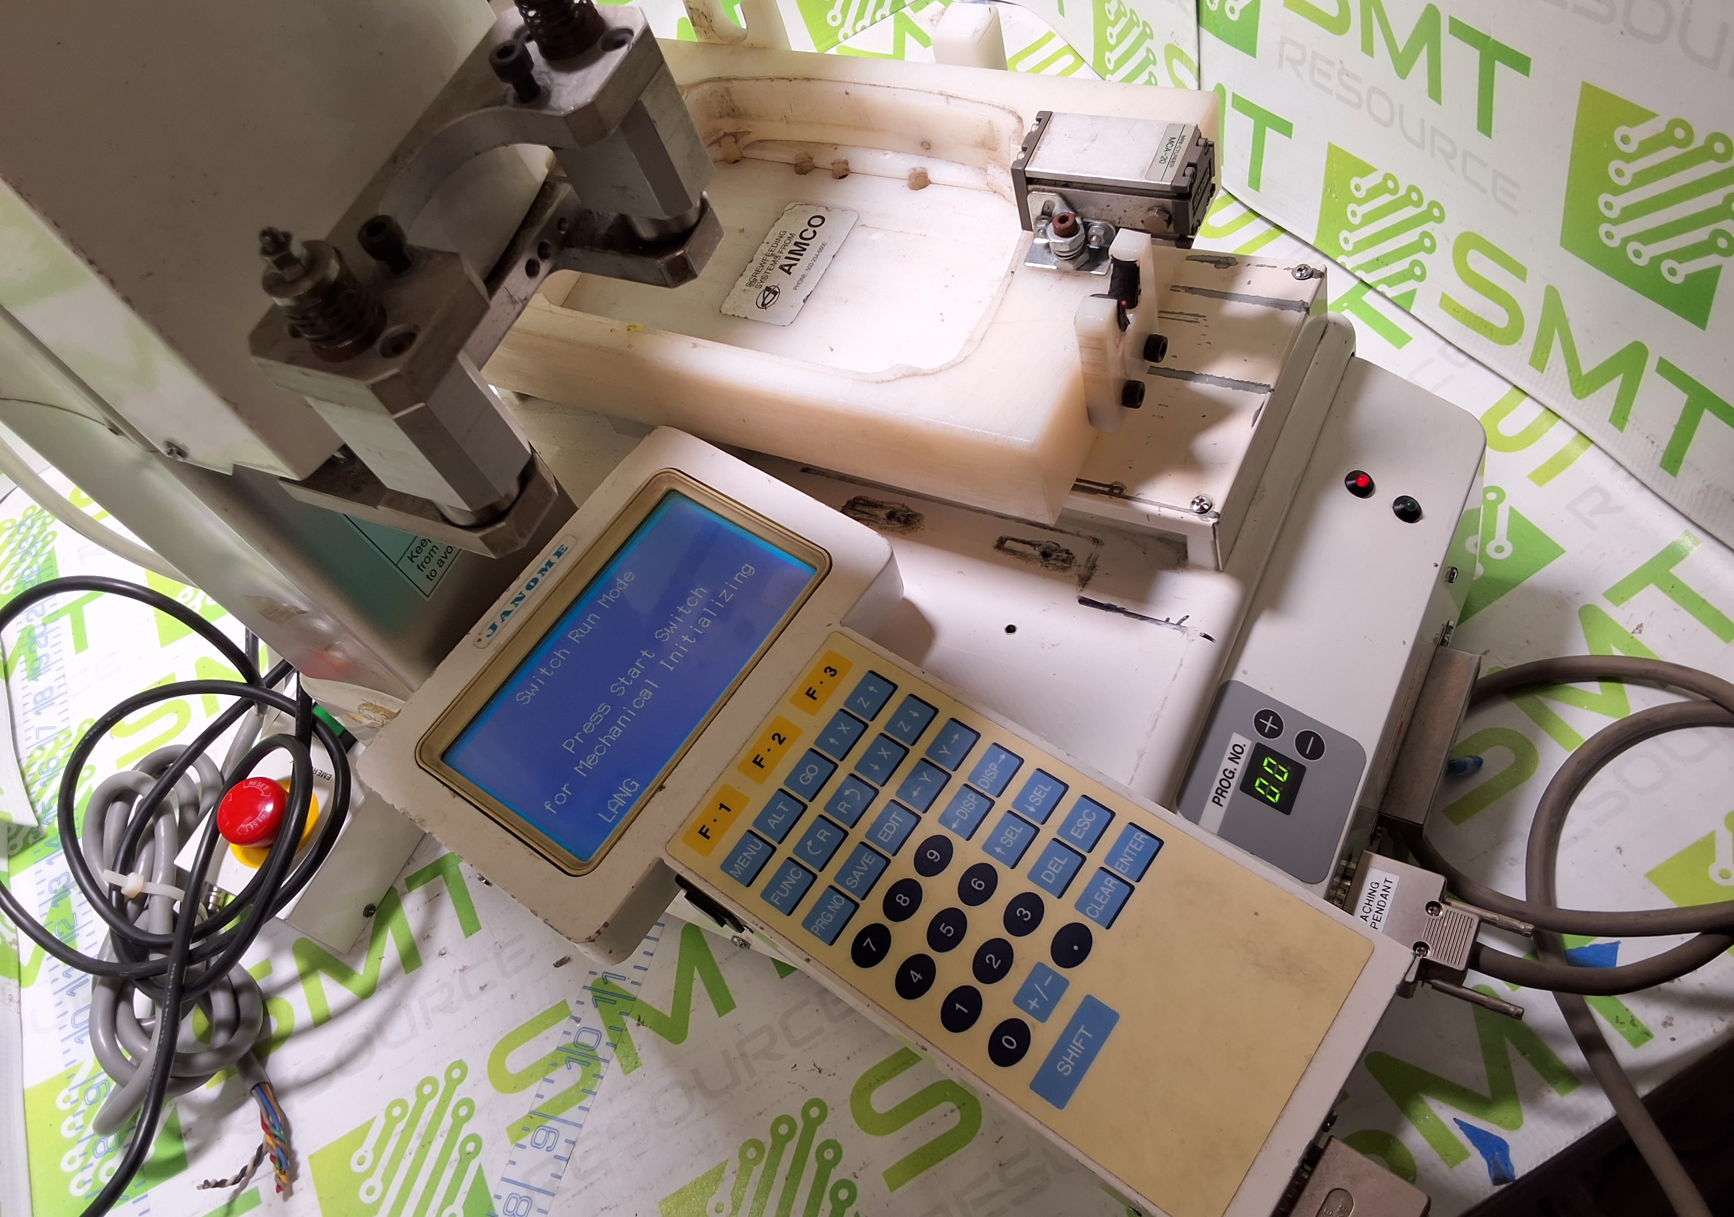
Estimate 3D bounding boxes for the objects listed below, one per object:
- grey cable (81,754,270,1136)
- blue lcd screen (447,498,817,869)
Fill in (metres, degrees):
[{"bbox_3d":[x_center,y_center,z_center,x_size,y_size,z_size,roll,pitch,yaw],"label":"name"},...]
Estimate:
[{"bbox_3d":[-0.297,0.136,0.597,0.070,0.048,0.175,-26,52,-4],"label":"grey cable"},{"bbox_3d":[-0.074,0.017,0.443,0.063,0.007,0.114,29,71,25],"label":"blue lcd screen"}]

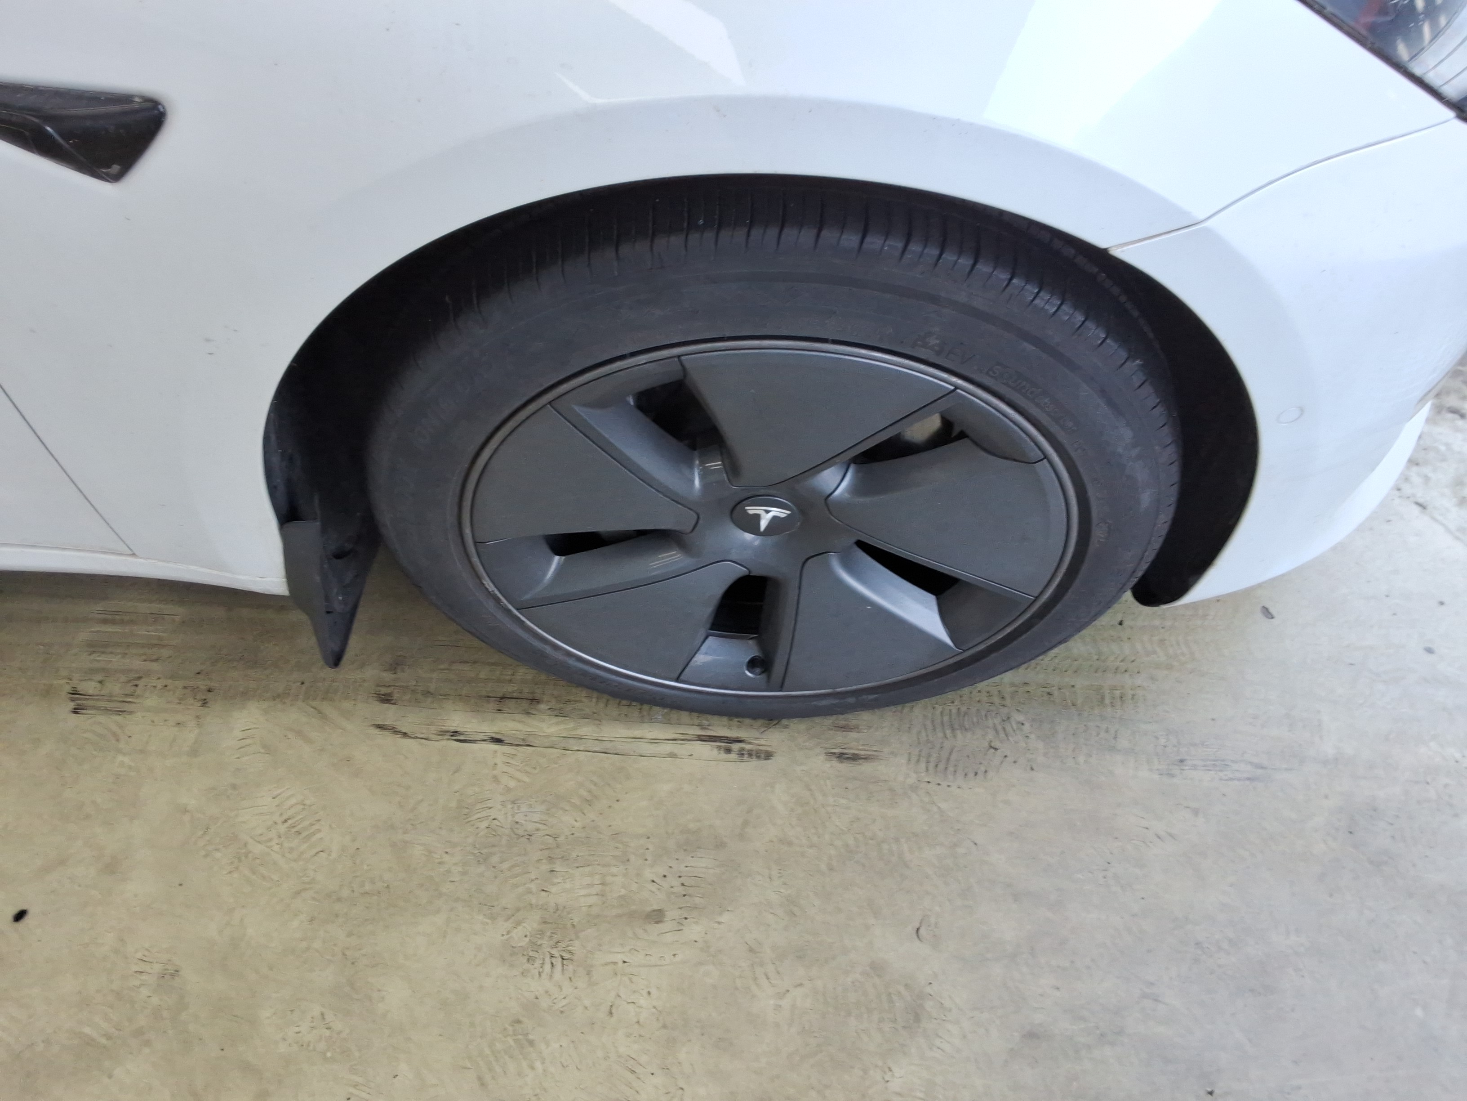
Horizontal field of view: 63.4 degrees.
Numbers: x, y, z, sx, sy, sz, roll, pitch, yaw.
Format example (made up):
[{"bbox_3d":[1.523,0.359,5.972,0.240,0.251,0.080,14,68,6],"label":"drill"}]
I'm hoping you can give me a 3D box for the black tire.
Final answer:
[{"bbox_3d":[0.030,-0.092,1.039,0.665,0.660,0.237,1,55,1],"label":"black tire"}]

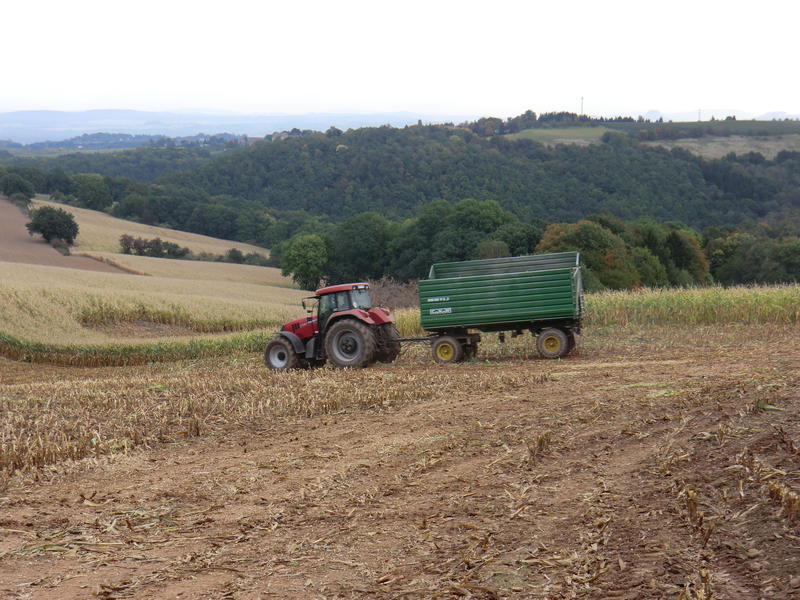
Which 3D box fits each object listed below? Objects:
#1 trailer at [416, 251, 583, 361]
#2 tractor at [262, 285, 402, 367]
[{"bbox_3d":[3.900,0.377,56.966,5.875,3.743,2.500,-4,0,13],"label":"trailer"},{"bbox_3d":[-2.488,1.069,56.021,4.800,3.008,2.520,-5,0,28],"label":"tractor"}]

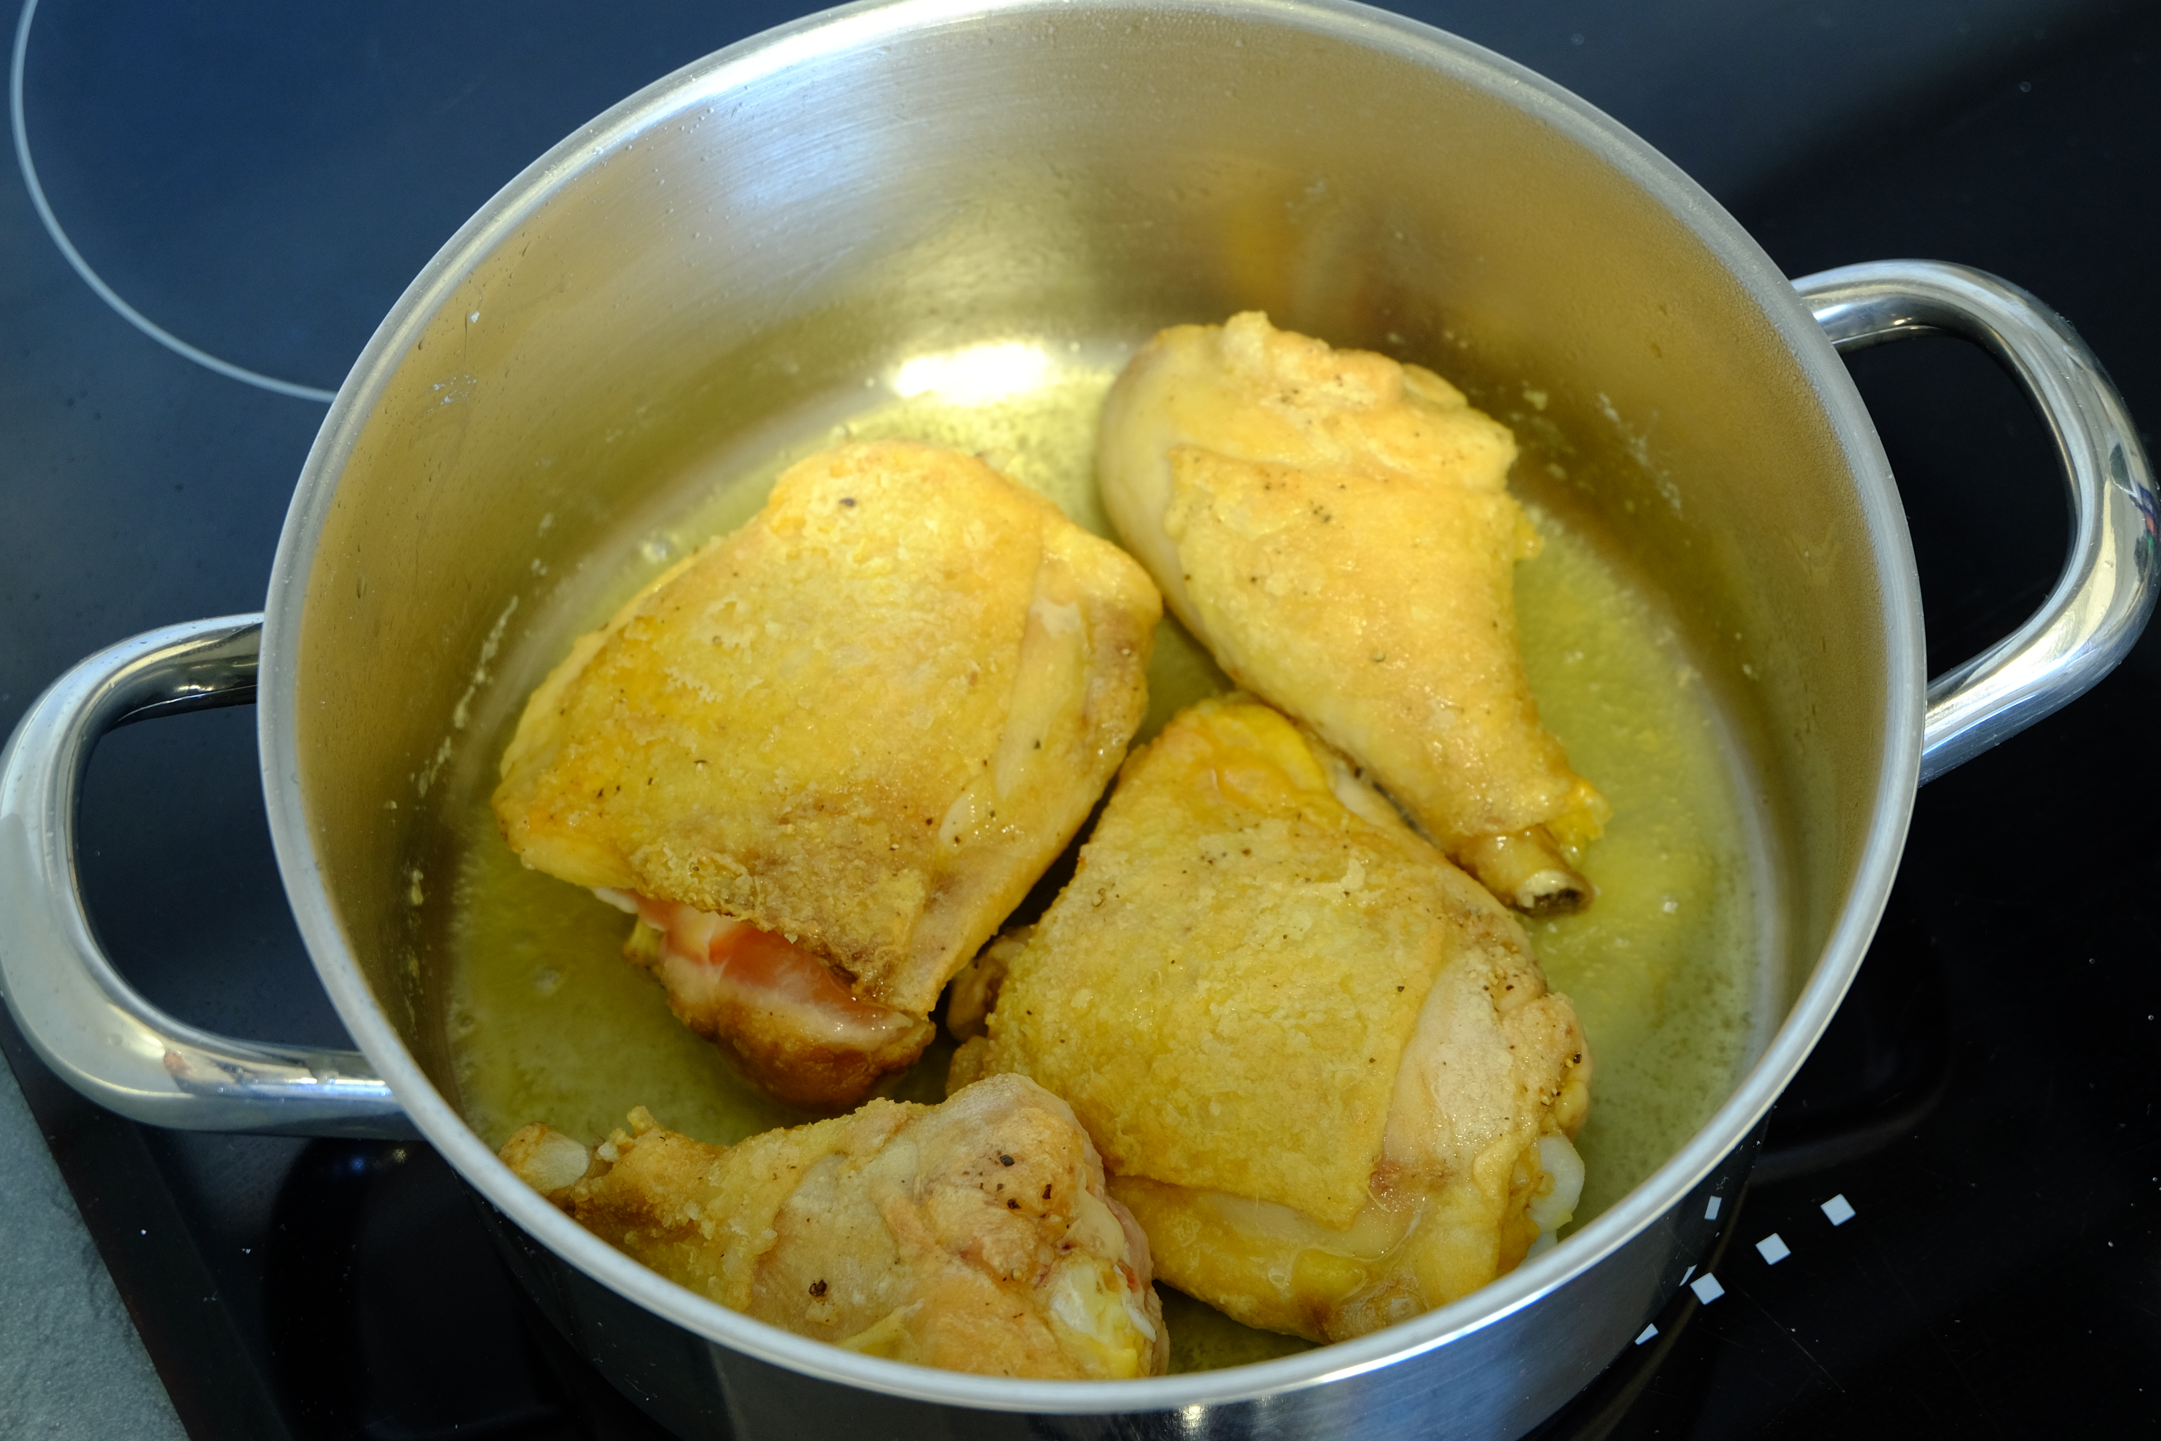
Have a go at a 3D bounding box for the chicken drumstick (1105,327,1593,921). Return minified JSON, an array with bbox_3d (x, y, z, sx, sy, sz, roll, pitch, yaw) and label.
[{"bbox_3d":[0.054,-0.021,0.647,0.064,0.047,0.120,-21,62,-10],"label":"chicken drumstick"}]

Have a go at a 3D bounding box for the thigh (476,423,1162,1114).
[{"bbox_3d":[-0.046,0.000,0.640,0.095,0.044,0.112,32,66,18],"label":"thigh"}]

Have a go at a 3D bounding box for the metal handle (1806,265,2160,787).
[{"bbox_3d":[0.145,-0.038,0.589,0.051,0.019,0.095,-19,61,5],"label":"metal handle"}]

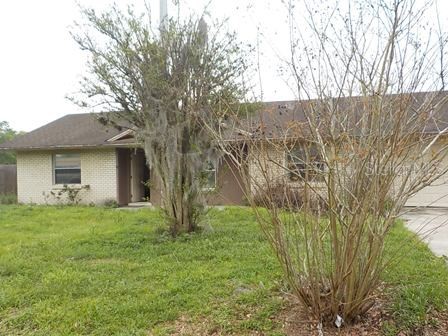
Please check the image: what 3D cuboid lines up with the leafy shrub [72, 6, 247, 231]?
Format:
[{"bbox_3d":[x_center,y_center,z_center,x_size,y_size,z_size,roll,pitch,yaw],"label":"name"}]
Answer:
[{"bbox_3d":[-1.460,-1.060,8.800,3.950,5.200,3.600,-1,0,0],"label":"leafy shrub"}]

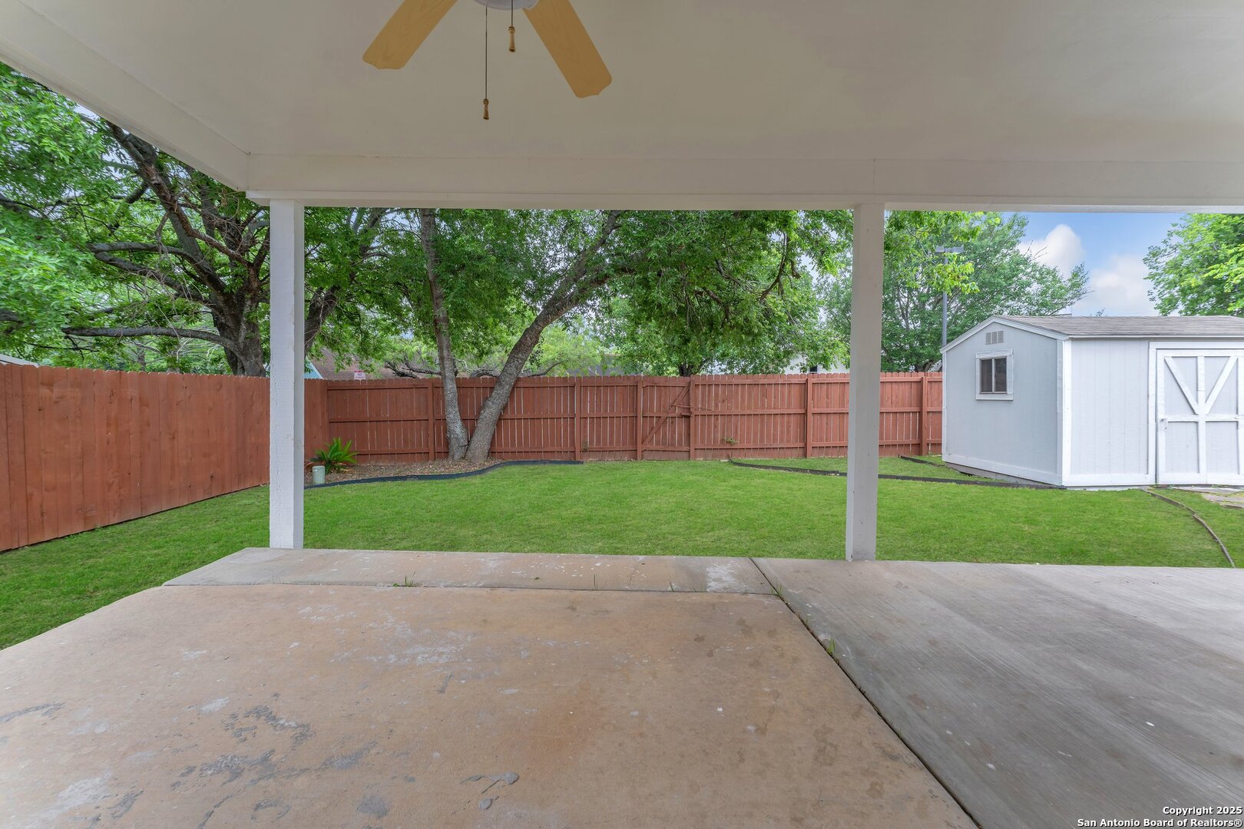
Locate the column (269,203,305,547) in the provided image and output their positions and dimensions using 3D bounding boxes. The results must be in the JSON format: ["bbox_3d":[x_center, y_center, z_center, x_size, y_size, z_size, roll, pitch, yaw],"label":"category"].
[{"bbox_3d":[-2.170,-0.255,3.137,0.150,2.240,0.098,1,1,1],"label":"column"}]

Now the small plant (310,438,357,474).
[{"bbox_3d":[-5.600,0.780,9.300,0.820,0.640,0.780,1,1,1],"label":"small plant"}]

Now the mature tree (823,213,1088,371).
[{"bbox_3d":[12.300,-3.750,18.000,9.300,9.000,8.800,1,1,1],"label":"mature tree"}]

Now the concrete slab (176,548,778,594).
[{"bbox_3d":[-0.784,0.940,2.772,3.200,0.100,0.610,1,1,1],"label":"concrete slab"}]

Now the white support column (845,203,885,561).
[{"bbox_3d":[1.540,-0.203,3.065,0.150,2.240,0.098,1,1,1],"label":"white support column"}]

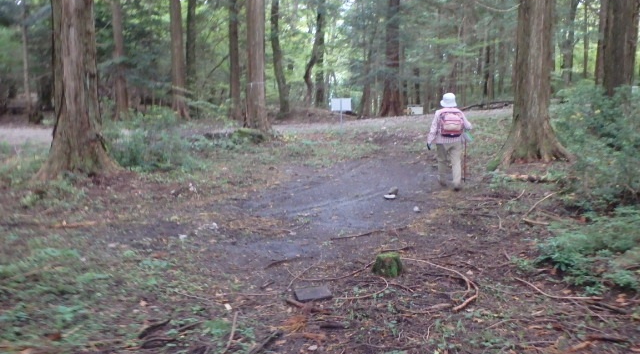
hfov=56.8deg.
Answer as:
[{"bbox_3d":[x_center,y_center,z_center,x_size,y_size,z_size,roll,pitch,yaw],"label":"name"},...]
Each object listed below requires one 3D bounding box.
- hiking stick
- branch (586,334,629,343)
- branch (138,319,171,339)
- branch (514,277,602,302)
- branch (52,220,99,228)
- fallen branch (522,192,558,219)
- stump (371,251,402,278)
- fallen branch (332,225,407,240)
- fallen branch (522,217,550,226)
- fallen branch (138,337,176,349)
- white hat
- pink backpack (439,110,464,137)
[{"bbox_3d":[2.412,-0.336,9.807,0.030,0.860,0.030,0,6,0],"label":"hiking stick"},{"bbox_3d":[1.738,0.971,3.578,0.240,0.030,0.035,3,8,19],"label":"branch"},{"bbox_3d":[-1.055,0.938,3.749,0.065,0.050,0.326,3,8,21],"label":"branch"},{"bbox_3d":[1.737,0.847,4.468,0.242,0.040,0.700,-7,10,-42],"label":"branch"},{"bbox_3d":[-2.779,0.522,6.719,0.477,0.040,0.050,-4,7,-30],"label":"branch"},{"bbox_3d":[3.024,0.338,8.053,0.060,0.050,2.325,4,9,30],"label":"fallen branch"},{"bbox_3d":[0.559,0.729,4.900,0.240,0.170,0.220,0,6,0],"label":"stump"},{"bbox_3d":[0.563,0.590,6.377,1.030,0.040,0.070,-5,9,-34],"label":"fallen branch"},{"bbox_3d":[2.539,0.516,6.944,0.040,0.035,0.357,-6,9,-36],"label":"fallen branch"},{"bbox_3d":[-0.967,0.953,3.495,0.233,0.045,0.092,-4,7,-33],"label":"fallen branch"},{"bbox_3d":[2.031,-1.206,9.330,0.260,0.200,0.280,0,7,-3],"label":"white hat"},{"bbox_3d":[2.038,-0.812,9.150,0.360,0.410,0.210,0,7,-2],"label":"pink backpack"}]

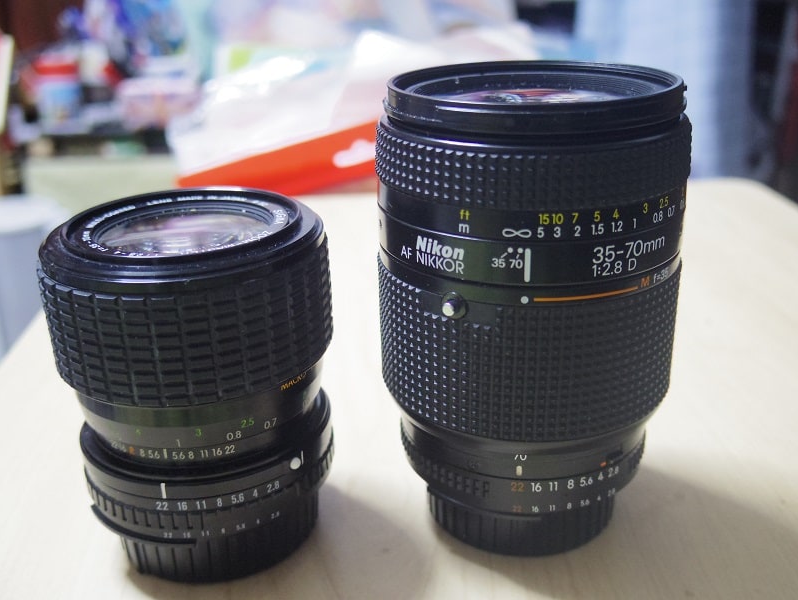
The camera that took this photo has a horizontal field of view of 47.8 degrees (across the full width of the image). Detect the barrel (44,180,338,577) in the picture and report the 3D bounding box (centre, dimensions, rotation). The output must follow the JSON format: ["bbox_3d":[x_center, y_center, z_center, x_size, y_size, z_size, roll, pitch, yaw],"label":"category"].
[{"bbox_3d":[-0.048,0.021,0.226,0.067,0.084,0.067,-2,23,0],"label":"barrel"}]

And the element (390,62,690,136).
[{"bbox_3d":[0.031,-0.047,0.207,0.068,0.007,0.068,-1,22,0],"label":"element"}]

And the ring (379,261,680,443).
[{"bbox_3d":[0.032,0.002,0.227,0.072,0.035,0.072,-1,22,0],"label":"ring"}]

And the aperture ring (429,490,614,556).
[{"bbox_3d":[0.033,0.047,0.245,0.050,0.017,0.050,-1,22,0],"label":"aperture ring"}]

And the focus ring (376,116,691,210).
[{"bbox_3d":[0.031,-0.037,0.211,0.072,0.013,0.072,-1,22,0],"label":"focus ring"}]

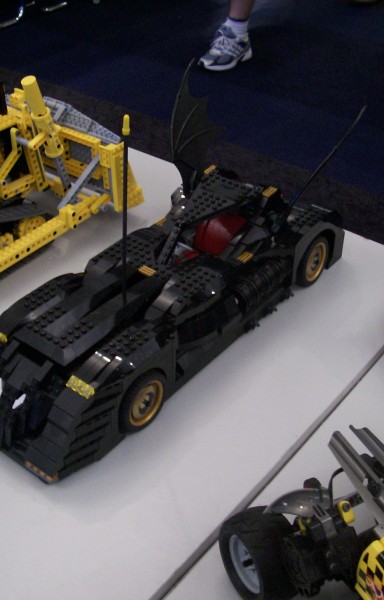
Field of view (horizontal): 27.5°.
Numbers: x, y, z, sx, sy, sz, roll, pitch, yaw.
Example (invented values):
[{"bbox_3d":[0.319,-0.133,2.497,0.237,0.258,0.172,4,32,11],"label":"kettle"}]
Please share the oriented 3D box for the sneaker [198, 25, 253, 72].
[{"bbox_3d":[0.143,-1.072,3.314,0.280,0.130,0.105,-29,46,-32],"label":"sneaker"}]

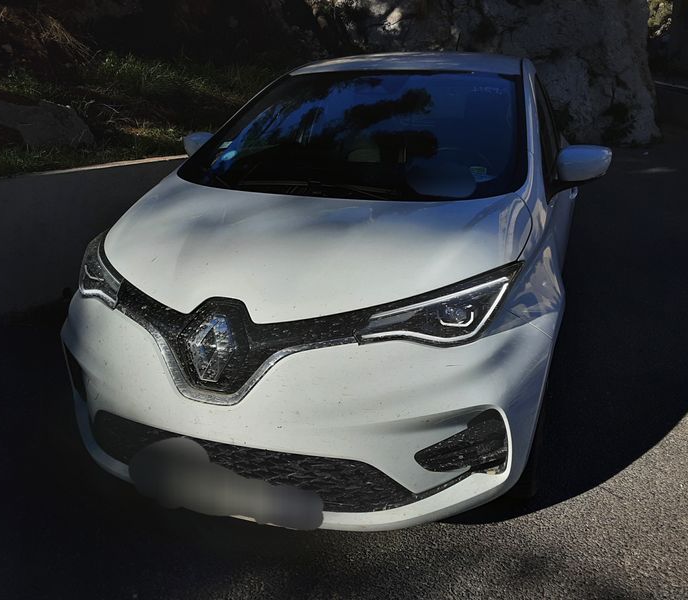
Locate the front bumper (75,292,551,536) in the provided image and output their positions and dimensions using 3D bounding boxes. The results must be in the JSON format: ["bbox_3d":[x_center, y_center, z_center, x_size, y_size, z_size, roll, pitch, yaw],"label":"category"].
[{"bbox_3d":[-0.257,0.278,1.919,1.720,0.585,0.580,7,19,18],"label":"front bumper"}]

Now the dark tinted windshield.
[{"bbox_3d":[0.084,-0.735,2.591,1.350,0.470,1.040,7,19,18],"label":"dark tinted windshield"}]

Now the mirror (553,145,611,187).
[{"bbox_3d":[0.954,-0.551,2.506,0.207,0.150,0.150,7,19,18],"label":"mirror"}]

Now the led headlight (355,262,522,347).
[{"bbox_3d":[0.288,0.013,1.719,0.370,0.170,0.510,7,19,18],"label":"led headlight"}]

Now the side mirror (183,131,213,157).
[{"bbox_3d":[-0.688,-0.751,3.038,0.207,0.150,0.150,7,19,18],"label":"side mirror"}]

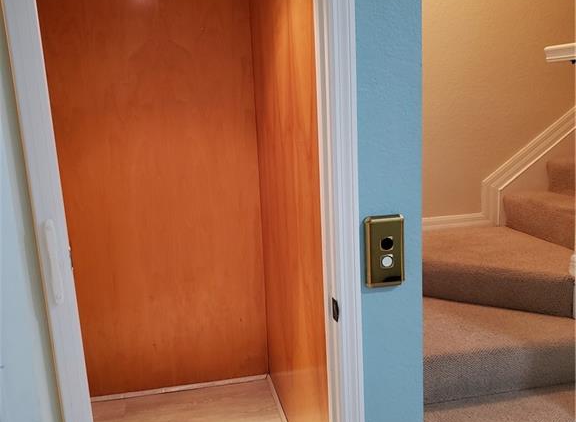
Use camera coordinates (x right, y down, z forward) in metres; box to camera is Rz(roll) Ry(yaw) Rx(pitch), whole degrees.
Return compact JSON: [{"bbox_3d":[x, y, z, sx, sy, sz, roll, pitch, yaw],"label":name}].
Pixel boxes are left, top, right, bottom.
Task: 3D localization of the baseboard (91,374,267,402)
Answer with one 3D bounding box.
[{"bbox_3d":[-0.592,0.932,3.052,0.990,0.021,0.017,-5,10,-11],"label":"baseboard"}]

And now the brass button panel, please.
[{"bbox_3d":[0.240,0.101,1.429,0.100,0.175,0.015,-5,10,-11],"label":"brass button panel"}]

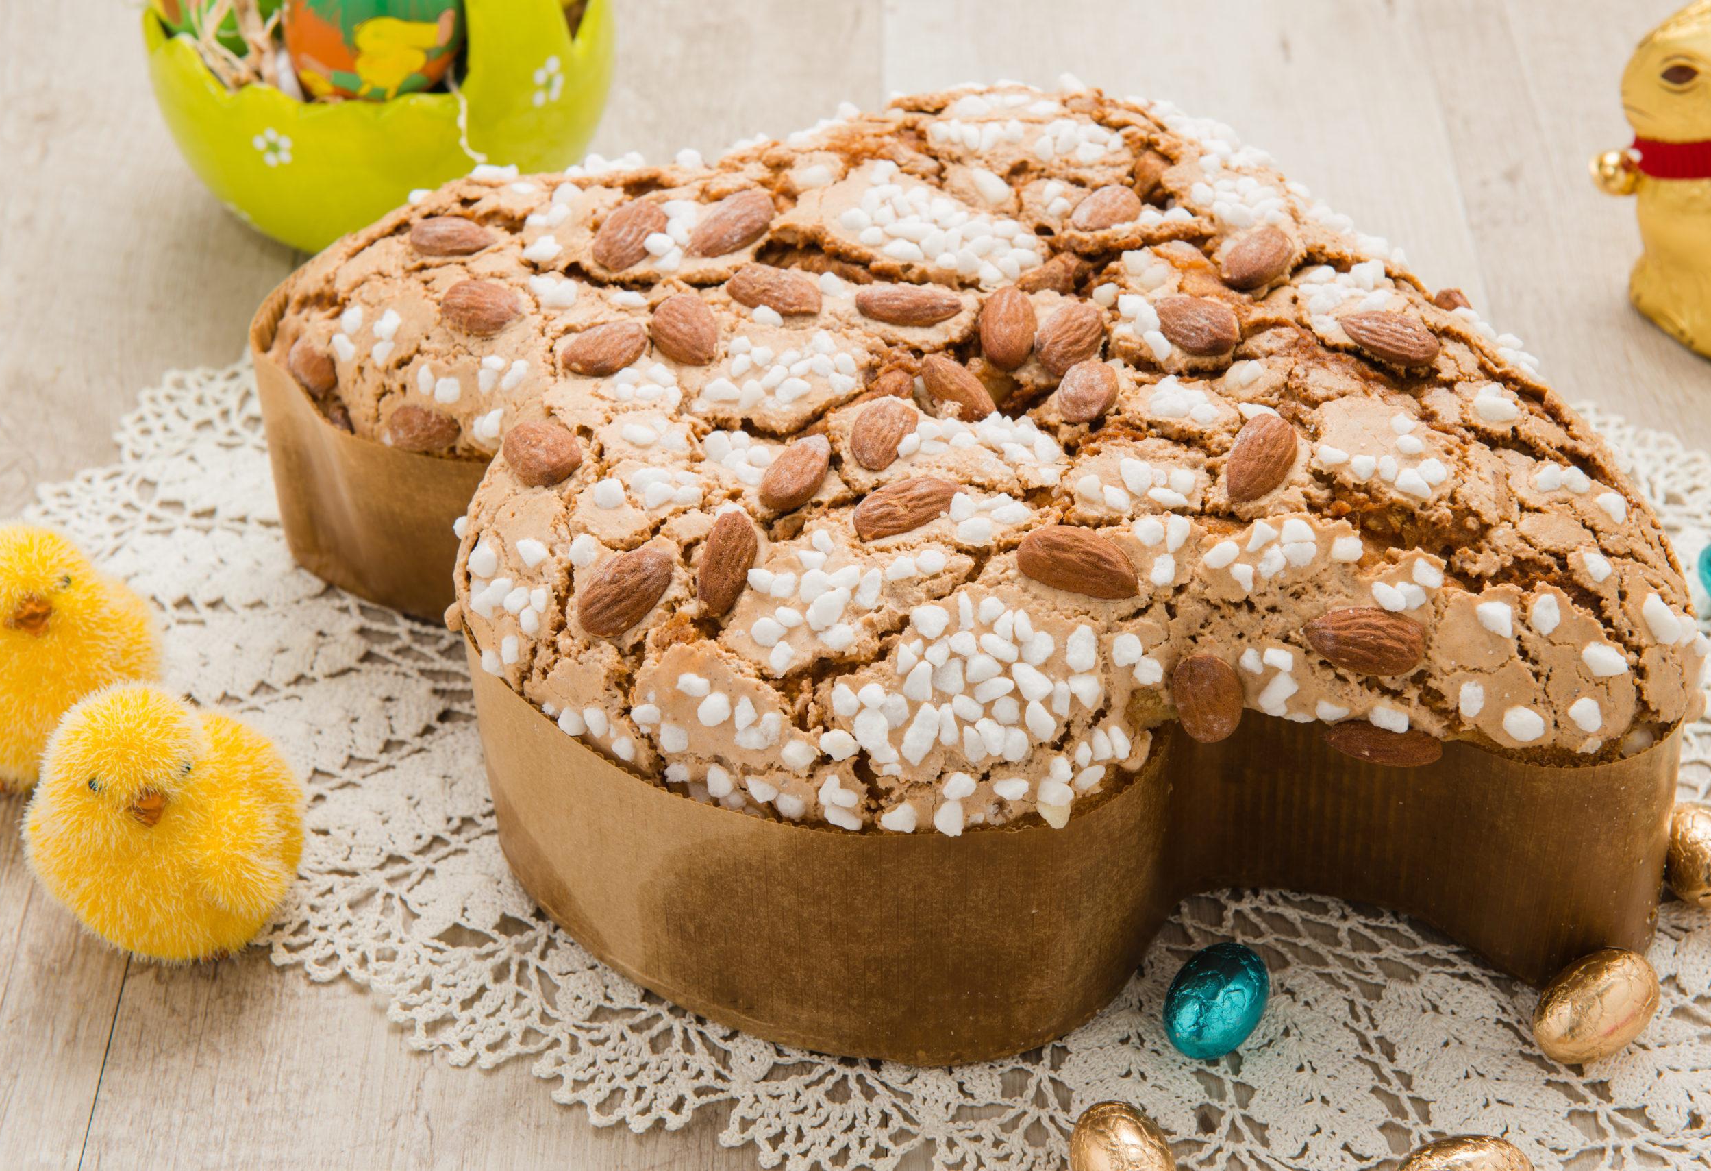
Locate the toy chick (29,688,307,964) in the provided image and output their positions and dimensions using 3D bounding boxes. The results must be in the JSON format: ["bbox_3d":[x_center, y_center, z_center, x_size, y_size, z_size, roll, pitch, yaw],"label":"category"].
[{"bbox_3d":[-0.139,0.046,0.685,0.055,0.061,0.060,13,41,16],"label":"toy chick"}]

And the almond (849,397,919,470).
[{"bbox_3d":[0.006,-0.030,0.666,0.012,0.008,0.021,9,43,15],"label":"almond"}]

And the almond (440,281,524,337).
[{"bbox_3d":[-0.079,-0.059,0.721,0.020,0.008,0.013,12,60,29],"label":"almond"}]

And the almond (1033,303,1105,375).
[{"bbox_3d":[0.044,-0.051,0.703,0.013,0.008,0.022,27,48,12],"label":"almond"}]

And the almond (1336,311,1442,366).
[{"bbox_3d":[0.112,-0.052,0.718,0.023,0.009,0.013,16,42,-11],"label":"almond"}]

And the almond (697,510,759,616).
[{"bbox_3d":[-0.025,-0.004,0.655,0.011,0.008,0.022,5,62,14],"label":"almond"}]

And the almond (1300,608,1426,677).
[{"bbox_3d":[0.096,0.011,0.644,0.023,0.008,0.013,9,69,10],"label":"almond"}]

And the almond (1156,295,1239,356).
[{"bbox_3d":[0.071,-0.053,0.702,0.013,0.009,0.020,-36,47,-28],"label":"almond"}]

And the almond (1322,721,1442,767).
[{"bbox_3d":[0.100,0.030,0.648,0.023,0.010,0.008,4,14,0],"label":"almond"}]

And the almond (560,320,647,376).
[{"bbox_3d":[-0.052,-0.049,0.707,0.020,0.008,0.013,-27,49,-27],"label":"almond"}]

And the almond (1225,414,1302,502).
[{"bbox_3d":[0.081,-0.026,0.682,0.013,0.009,0.024,20,53,14],"label":"almond"}]

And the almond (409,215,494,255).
[{"bbox_3d":[-0.088,-0.076,0.743,0.021,0.007,0.012,5,38,26],"label":"almond"}]

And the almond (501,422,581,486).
[{"bbox_3d":[-0.063,-0.026,0.686,0.022,0.008,0.013,24,74,43],"label":"almond"}]

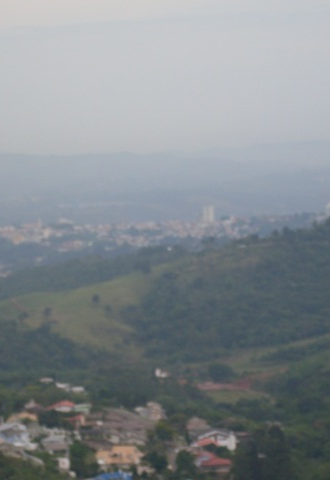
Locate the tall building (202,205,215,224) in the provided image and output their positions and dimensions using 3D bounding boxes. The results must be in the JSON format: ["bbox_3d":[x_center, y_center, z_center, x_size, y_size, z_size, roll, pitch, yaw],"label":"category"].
[{"bbox_3d":[82.934,-48.394,4000.000,22.500,37.000,19.000,0,2,0],"label":"tall building"}]

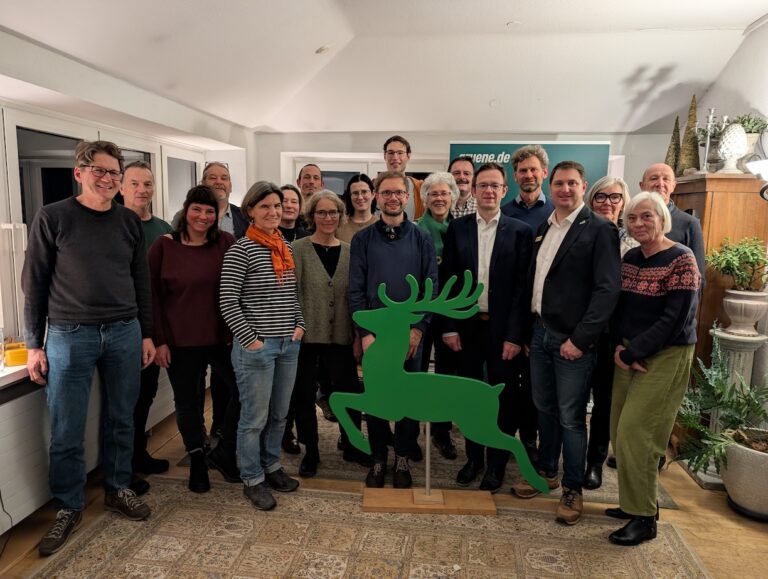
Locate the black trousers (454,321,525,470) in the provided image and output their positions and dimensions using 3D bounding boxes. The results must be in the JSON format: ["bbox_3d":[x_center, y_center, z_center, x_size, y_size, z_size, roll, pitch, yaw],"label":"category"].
[{"bbox_3d":[0.604,0.598,3.056,0.390,0.932,0.290,1,7,8],"label":"black trousers"}]

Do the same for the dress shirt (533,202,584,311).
[{"bbox_3d":[0.885,-0.145,2.690,0.380,0.570,0.270,4,7,28],"label":"dress shirt"}]

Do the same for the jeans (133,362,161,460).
[{"bbox_3d":[-1.383,0.567,3.006,0.320,0.900,0.370,7,10,39],"label":"jeans"}]

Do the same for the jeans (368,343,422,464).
[{"bbox_3d":[0.066,0.581,3.066,0.360,0.890,0.270,1,8,0],"label":"jeans"}]

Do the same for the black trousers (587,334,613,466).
[{"bbox_3d":[1.253,0.598,3.117,0.370,0.914,0.280,2,7,15],"label":"black trousers"}]

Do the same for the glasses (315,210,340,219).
[{"bbox_3d":[-0.323,-0.430,3.051,0.142,0.051,0.135,0,7,-5],"label":"glasses"}]

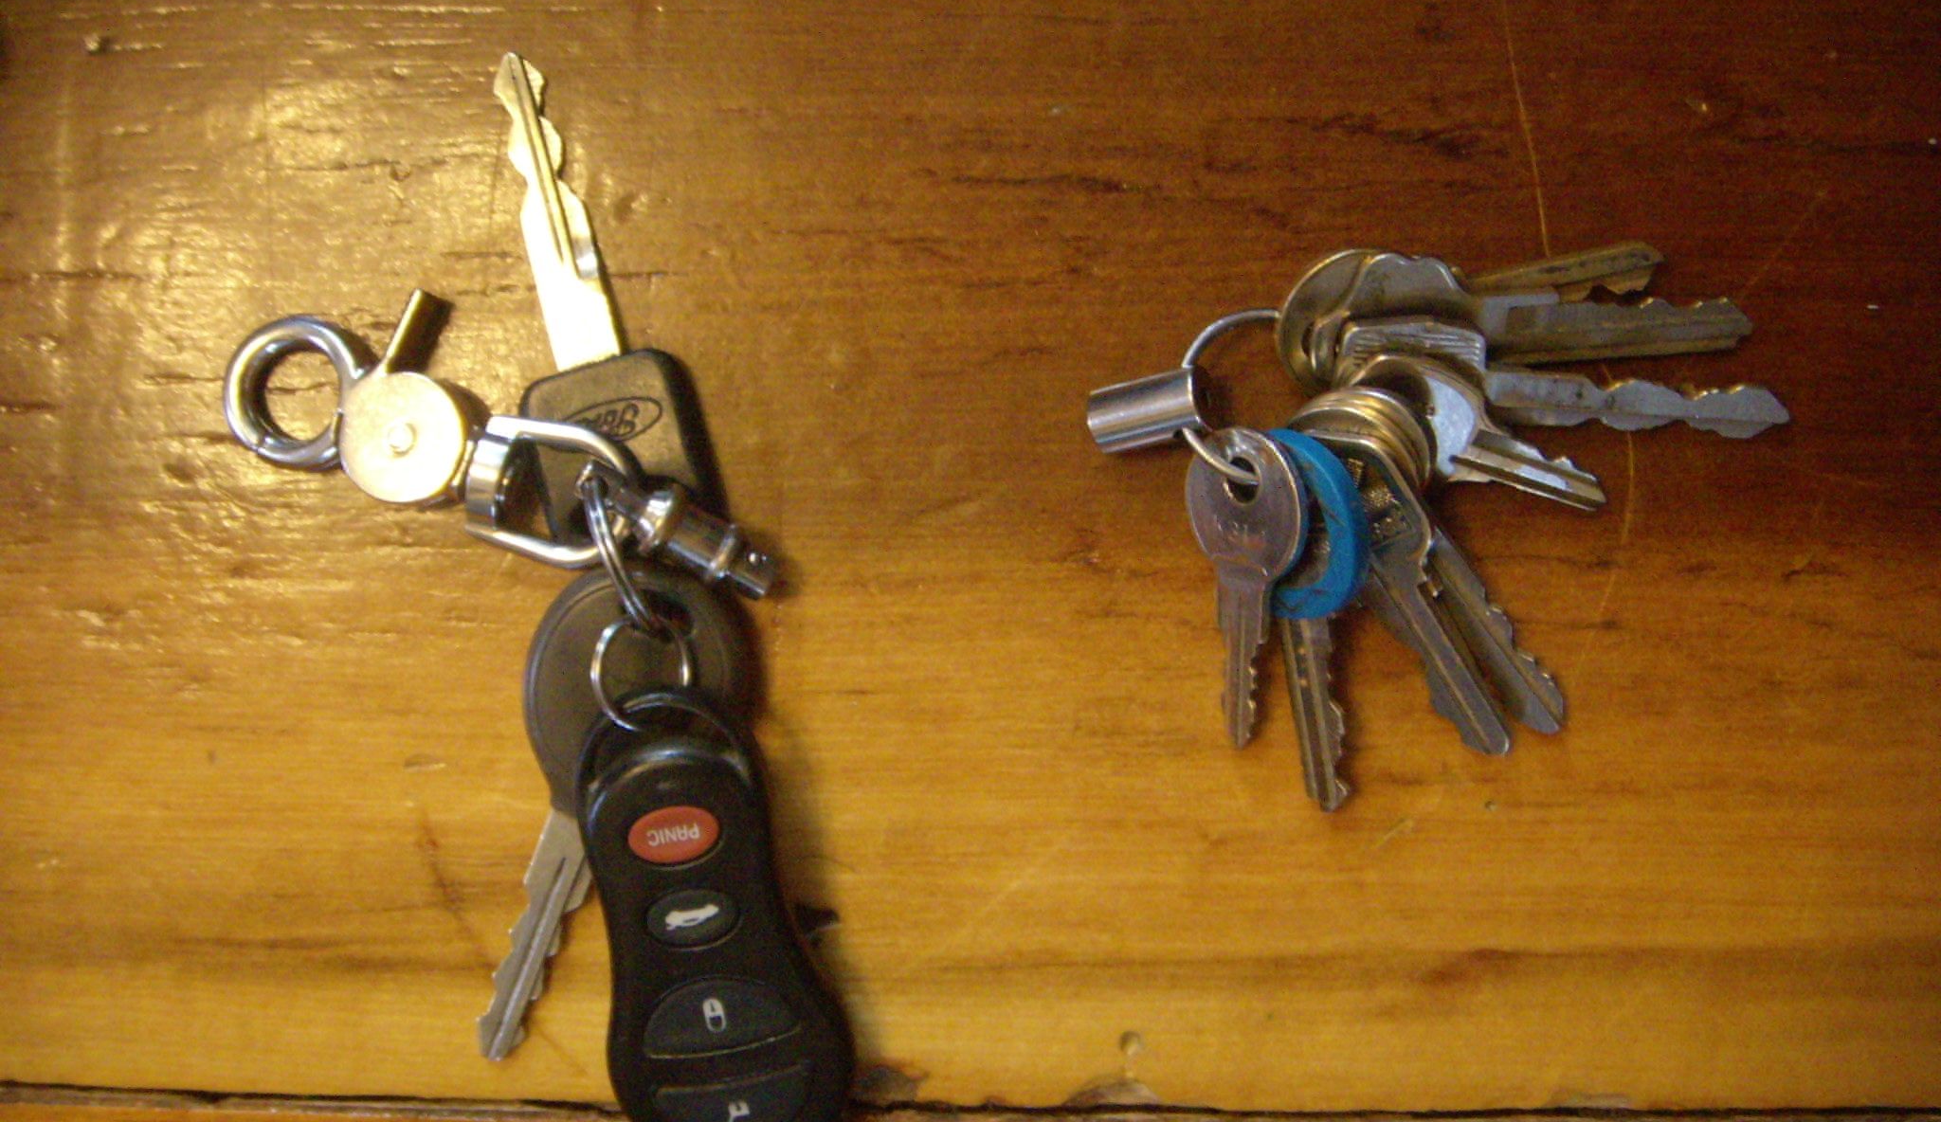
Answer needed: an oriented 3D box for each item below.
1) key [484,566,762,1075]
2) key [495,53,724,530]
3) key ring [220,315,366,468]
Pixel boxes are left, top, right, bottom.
[{"bbox_3d":[-0.056,0.037,0.312,0.034,0.008,0.076,20,88,2],"label":"key"},{"bbox_3d":[-0.059,-0.040,0.318,0.025,0.008,0.073,-14,86,-1],"label":"key"},{"bbox_3d":[-0.100,-0.025,0.317,0.022,0.005,0.022,0,85,0],"label":"key ring"}]

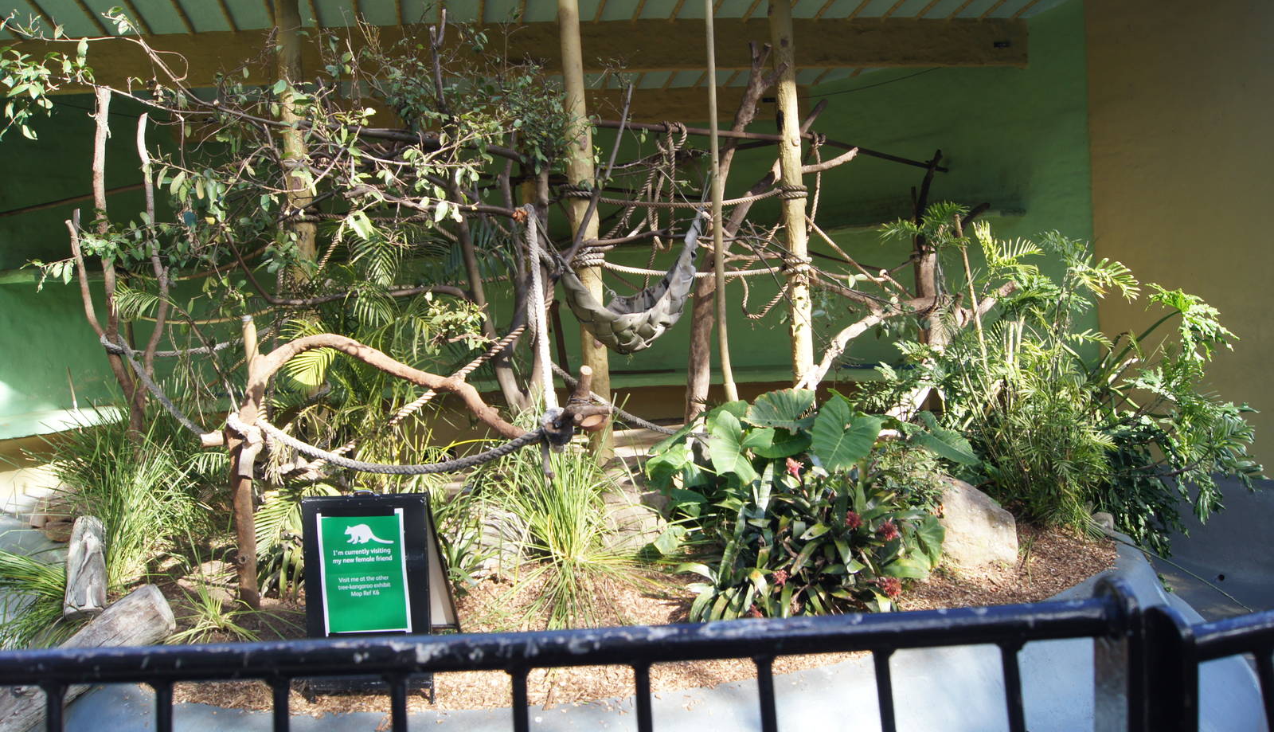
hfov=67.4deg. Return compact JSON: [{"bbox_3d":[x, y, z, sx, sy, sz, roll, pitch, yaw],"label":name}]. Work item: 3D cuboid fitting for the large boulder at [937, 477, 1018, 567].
[{"bbox_3d":[2.187,1.018,6.200,0.500,0.550,0.420,-3,-2,-10],"label":"large boulder"}]

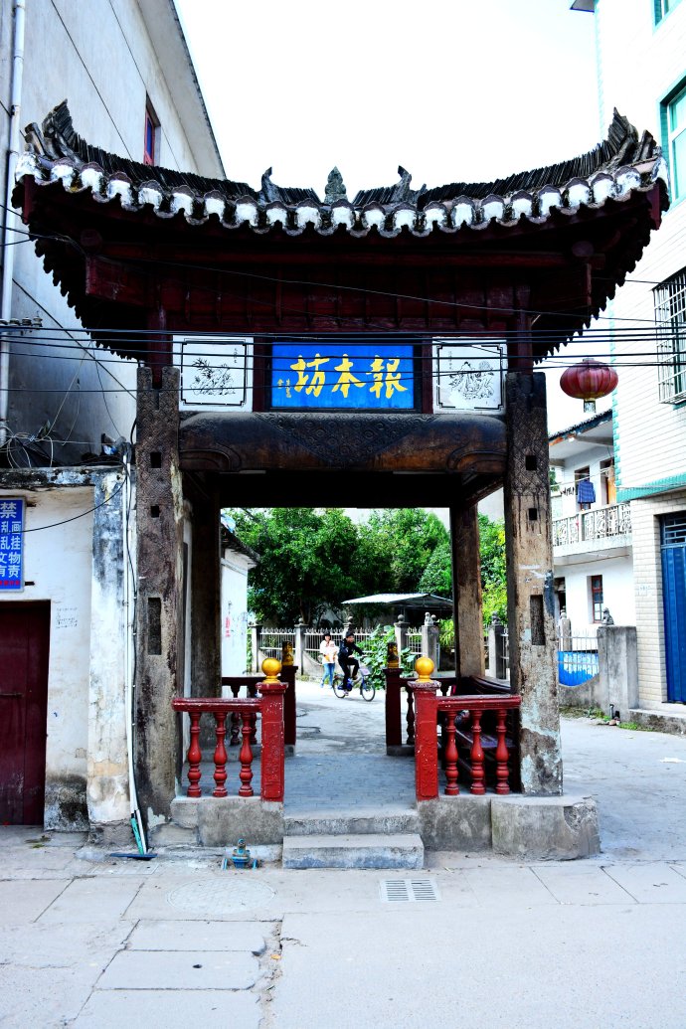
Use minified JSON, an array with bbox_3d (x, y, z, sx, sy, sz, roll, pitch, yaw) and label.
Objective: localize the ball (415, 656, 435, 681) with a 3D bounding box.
[{"bbox_3d":[0.643,1.214,6.707,0.155,0.190,0.155,0,-7,0],"label":"ball"}]

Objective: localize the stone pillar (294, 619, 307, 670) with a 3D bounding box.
[{"bbox_3d":[-1.430,4.533,29.364,0.360,1.936,0.360,-6,-9,38],"label":"stone pillar"}]

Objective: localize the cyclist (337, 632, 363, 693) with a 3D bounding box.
[{"bbox_3d":[0.176,3.498,20.228,0.460,1.400,0.660,6,-10,-40],"label":"cyclist"}]

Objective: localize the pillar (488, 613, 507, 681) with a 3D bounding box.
[{"bbox_3d":[4.242,3.657,23.525,0.360,1.928,0.360,6,-10,-42],"label":"pillar"}]

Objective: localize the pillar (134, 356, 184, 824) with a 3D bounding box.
[{"bbox_3d":[-1.451,0.592,6.874,0.320,3.545,0.350,-1,-7,-1],"label":"pillar"}]

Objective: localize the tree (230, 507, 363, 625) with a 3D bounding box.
[{"bbox_3d":[-1.662,2.628,32.906,4.975,6.624,5.000,0,-7,-1],"label":"tree"}]

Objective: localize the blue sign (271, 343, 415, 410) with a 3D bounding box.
[{"bbox_3d":[0.003,-1.136,7.077,1.175,0.565,0.040,0,-7,-1],"label":"blue sign"}]

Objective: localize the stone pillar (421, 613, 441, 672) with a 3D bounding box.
[{"bbox_3d":[2.587,3.897,25.209,0.360,1.994,0.360,6,-10,-42],"label":"stone pillar"}]

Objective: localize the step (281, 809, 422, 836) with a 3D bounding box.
[{"bbox_3d":[0.067,2.352,6.550,1.008,0.118,0.330,0,-7,-1],"label":"step"}]

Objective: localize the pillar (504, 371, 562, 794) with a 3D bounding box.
[{"bbox_3d":[1.530,0.510,6.955,0.315,3.348,0.350,0,-7,-1],"label":"pillar"}]

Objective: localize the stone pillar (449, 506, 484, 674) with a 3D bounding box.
[{"bbox_3d":[1.536,1.293,10.388,0.300,2.854,0.300,0,-7,-2],"label":"stone pillar"}]

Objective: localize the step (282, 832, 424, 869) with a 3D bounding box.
[{"bbox_3d":[0.071,2.427,6.182,0.977,0.137,0.380,0,-7,-1],"label":"step"}]

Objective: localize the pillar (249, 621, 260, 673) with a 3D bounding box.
[{"bbox_3d":[-3.142,4.826,31.142,0.360,1.874,0.360,-6,-9,38],"label":"pillar"}]

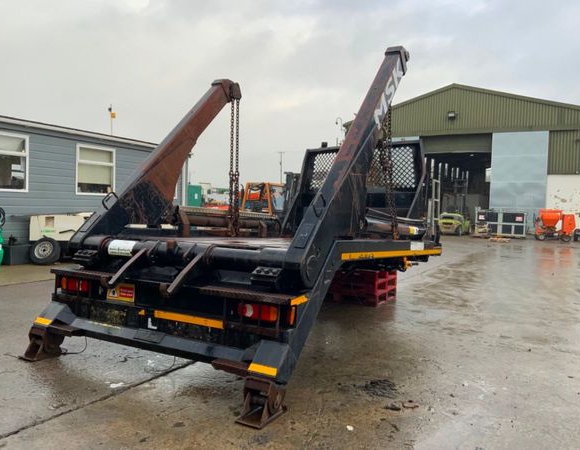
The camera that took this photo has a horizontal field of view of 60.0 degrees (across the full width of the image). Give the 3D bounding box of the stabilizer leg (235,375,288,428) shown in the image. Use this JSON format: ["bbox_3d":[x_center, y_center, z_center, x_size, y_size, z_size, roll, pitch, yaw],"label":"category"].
[{"bbox_3d":[-0.176,1.126,3.274,0.188,0.240,0.330,3,3,30],"label":"stabilizer leg"}]

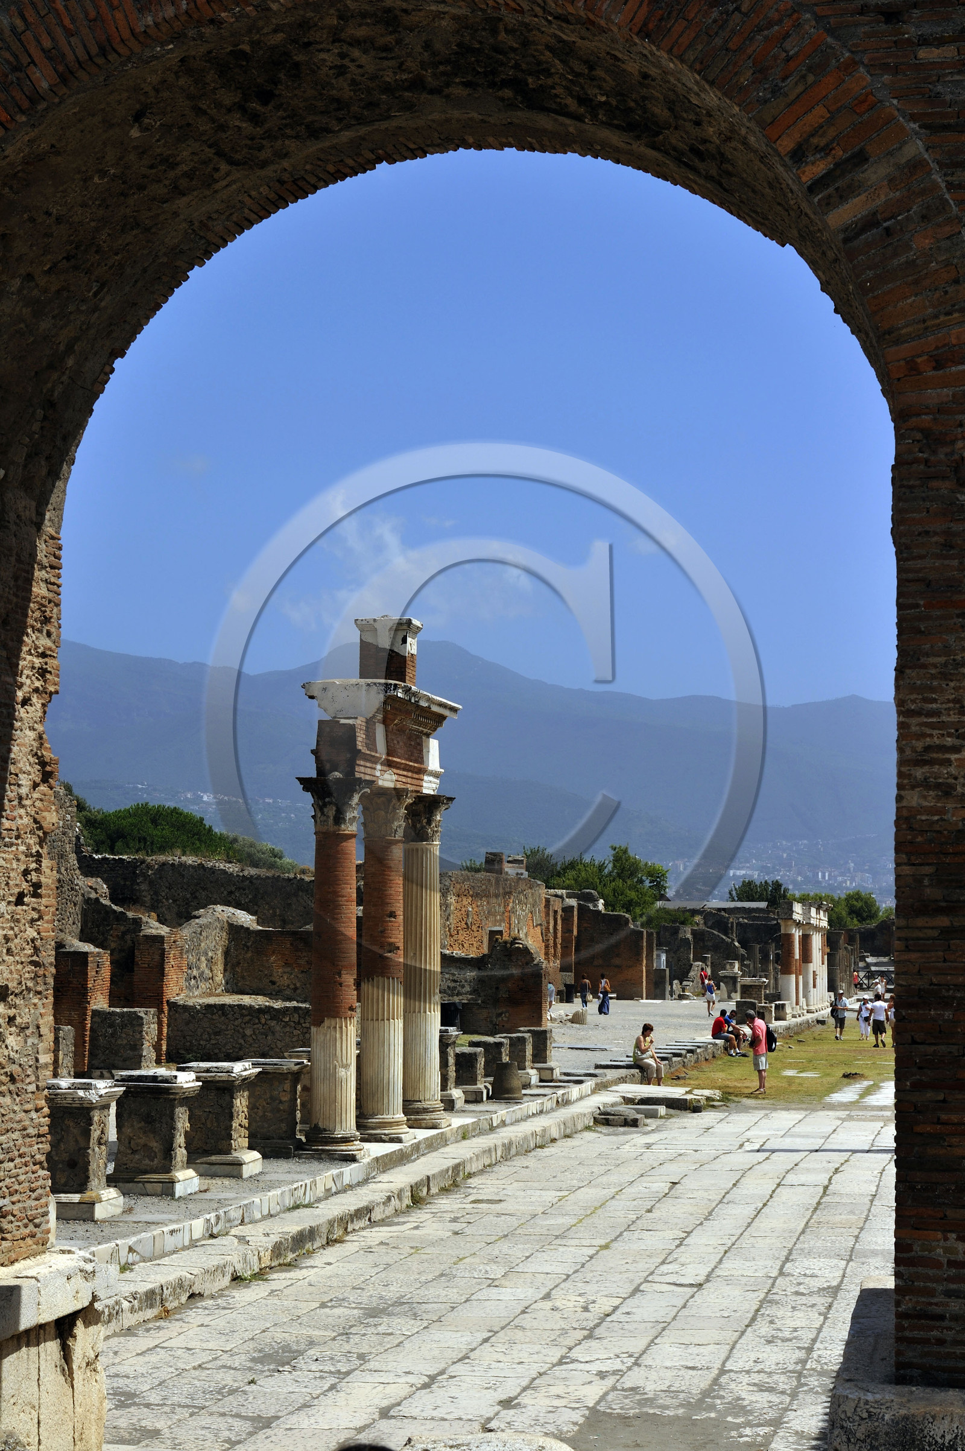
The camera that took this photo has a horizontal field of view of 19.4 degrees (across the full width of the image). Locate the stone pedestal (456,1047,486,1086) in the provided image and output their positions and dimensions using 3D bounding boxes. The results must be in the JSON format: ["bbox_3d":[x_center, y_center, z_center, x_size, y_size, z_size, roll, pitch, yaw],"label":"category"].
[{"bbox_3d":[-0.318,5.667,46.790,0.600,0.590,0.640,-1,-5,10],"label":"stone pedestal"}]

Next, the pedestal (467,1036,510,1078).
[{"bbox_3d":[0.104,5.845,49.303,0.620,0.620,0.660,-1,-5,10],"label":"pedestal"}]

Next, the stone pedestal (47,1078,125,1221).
[{"bbox_3d":[-3.926,3.963,26.471,0.900,1.270,0.900,-1,-5,10],"label":"stone pedestal"}]

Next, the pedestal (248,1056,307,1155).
[{"bbox_3d":[-2.371,4.305,31.803,0.700,1.080,0.770,-1,-5,10],"label":"pedestal"}]

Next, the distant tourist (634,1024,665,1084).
[{"bbox_3d":[3.605,7.156,61.095,0.620,1.360,0.480,-2,-5,27],"label":"distant tourist"}]

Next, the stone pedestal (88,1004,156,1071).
[{"bbox_3d":[-6.277,5.643,49.415,0.920,1.300,0.900,-1,-5,10],"label":"stone pedestal"}]

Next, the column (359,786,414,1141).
[{"bbox_3d":[-1.203,2.898,34.400,0.720,4.260,0.720,0,-4,0],"label":"column"}]

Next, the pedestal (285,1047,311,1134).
[{"bbox_3d":[-1.956,4.482,34.211,0.700,1.130,0.770,-1,-5,10],"label":"pedestal"}]

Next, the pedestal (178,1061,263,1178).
[{"bbox_3d":[-2.989,4.364,31.371,0.900,1.260,0.900,-1,-5,10],"label":"pedestal"}]

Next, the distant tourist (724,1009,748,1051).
[{"bbox_3d":[7.379,8.901,81.782,0.700,1.330,0.500,-2,-5,25],"label":"distant tourist"}]

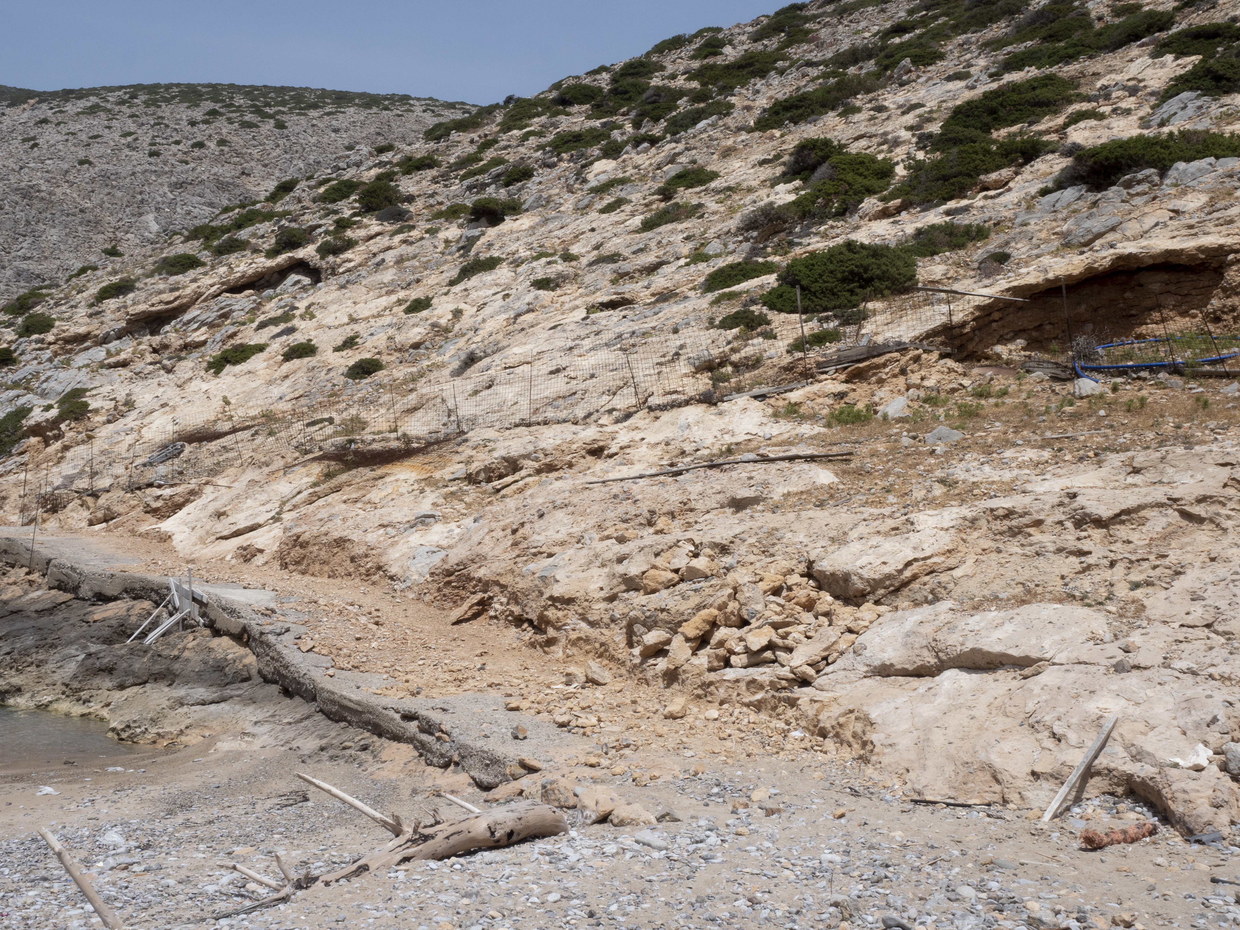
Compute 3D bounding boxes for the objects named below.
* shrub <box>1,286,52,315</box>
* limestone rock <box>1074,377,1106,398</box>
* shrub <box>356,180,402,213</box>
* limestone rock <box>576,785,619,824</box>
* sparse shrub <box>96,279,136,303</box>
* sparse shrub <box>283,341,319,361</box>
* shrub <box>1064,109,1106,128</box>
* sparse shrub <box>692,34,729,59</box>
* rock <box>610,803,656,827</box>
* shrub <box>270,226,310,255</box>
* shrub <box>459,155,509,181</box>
[{"bbox_3d":[-21.947,-6.056,53.000,1.792,1.039,1.433,0,-3,0],"label":"shrub"},{"bbox_3d":[5.744,-0.947,17.500,0.370,0.240,0.300,0,-1,0],"label":"limestone rock"},{"bbox_3d":[-9.615,-10.713,57.000,1.720,1.217,1.548,0,-2,0],"label":"shrub"},{"bbox_3d":[-0.108,1.756,7.400,0.210,0.190,0.190,0,-1,0],"label":"limestone rock"},{"bbox_3d":[-17.578,-6.068,50.000,1.344,0.732,1.210,0,-2,0],"label":"sparse shrub"},{"bbox_3d":[-7.139,-2.542,32.000,0.776,0.389,0.680,0,-1,0],"label":"sparse shrub"},{"bbox_3d":[12.020,-8.955,37.000,1.101,0.525,0.881,0,-3,0],"label":"shrub"},{"bbox_3d":[4.401,-20.445,70.000,1.699,1.068,1.529,0,-2,0],"label":"sparse shrub"},{"bbox_3d":[0.062,1.669,6.850,0.225,0.115,0.180,0,-1,0],"label":"rock"},{"bbox_3d":[-10.375,-7.043,45.000,1.210,0.821,1.060,0,-1,0],"label":"shrub"},{"bbox_3d":[-4.750,-10.361,50.000,1.700,0.800,1.300,0,-1,0],"label":"shrub"}]

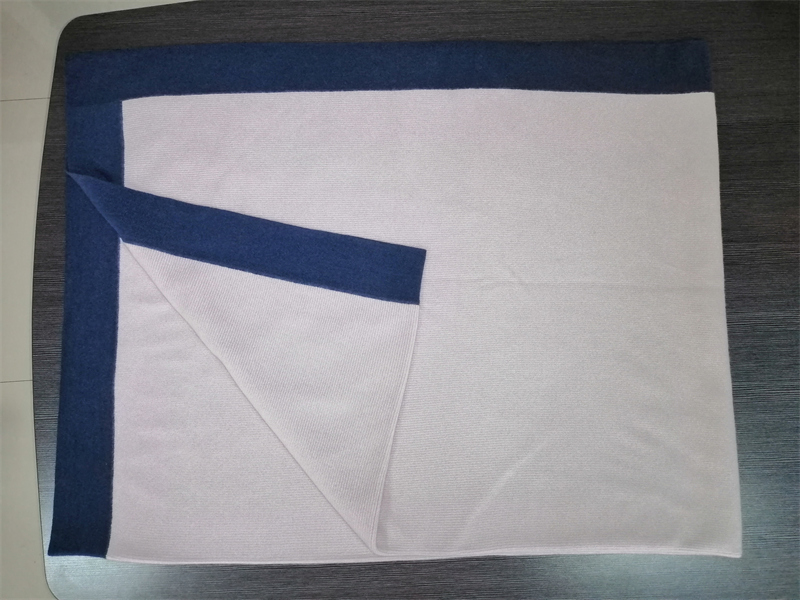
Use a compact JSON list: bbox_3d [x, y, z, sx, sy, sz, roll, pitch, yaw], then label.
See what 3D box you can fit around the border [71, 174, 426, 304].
[{"bbox_3d":[-0.233,-0.090,0.885,0.553,0.015,0.081,12,85,3],"label":"border"}]

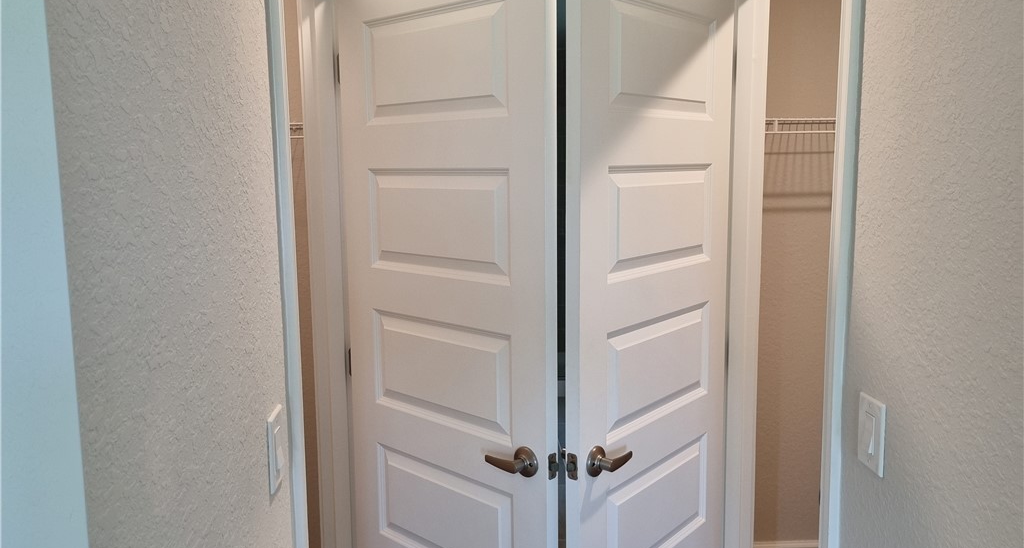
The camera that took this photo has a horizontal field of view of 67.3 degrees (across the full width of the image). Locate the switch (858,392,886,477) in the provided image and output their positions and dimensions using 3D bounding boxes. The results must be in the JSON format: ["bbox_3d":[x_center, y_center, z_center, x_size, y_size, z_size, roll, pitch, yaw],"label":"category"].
[{"bbox_3d":[0.619,0.276,1.325,0.010,0.122,0.077,-1,8,-3],"label":"switch"}]

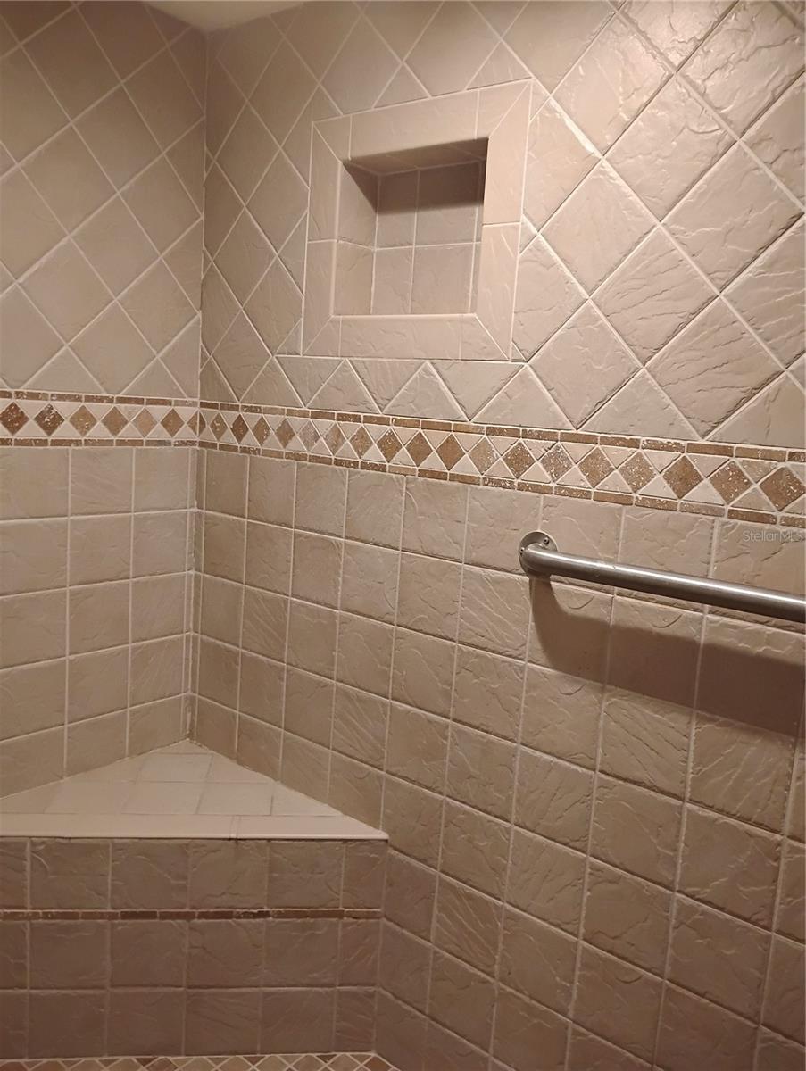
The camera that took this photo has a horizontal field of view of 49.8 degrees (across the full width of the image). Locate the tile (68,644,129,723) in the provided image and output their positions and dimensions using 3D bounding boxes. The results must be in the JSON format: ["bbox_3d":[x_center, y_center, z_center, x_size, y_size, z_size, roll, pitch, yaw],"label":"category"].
[{"bbox_3d":[-0.700,0.339,1.987,0.012,0.151,0.151,11,11,39],"label":"tile"}]

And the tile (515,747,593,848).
[{"bbox_3d":[0.273,0.475,1.564,0.150,0.150,0.010,10,10,39],"label":"tile"}]

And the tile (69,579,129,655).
[{"bbox_3d":[-0.695,0.188,1.988,0.010,0.150,0.150,11,11,39],"label":"tile"}]

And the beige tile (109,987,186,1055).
[{"bbox_3d":[-0.541,1.026,1.830,0.150,0.147,0.010,3,8,-7],"label":"beige tile"}]

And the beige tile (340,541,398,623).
[{"bbox_3d":[-0.067,0.098,1.813,0.150,0.150,0.010,10,10,39],"label":"beige tile"}]

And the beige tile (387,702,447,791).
[{"bbox_3d":[0.032,0.427,1.744,0.151,0.151,0.012,10,11,39],"label":"beige tile"}]

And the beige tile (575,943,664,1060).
[{"bbox_3d":[0.374,0.809,1.510,0.150,0.150,0.010,10,10,39],"label":"beige tile"}]

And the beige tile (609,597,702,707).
[{"bbox_3d":[0.411,0.185,1.408,0.151,0.151,0.012,10,11,39],"label":"beige tile"}]

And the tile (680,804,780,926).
[{"bbox_3d":[0.514,0.520,1.369,0.150,0.150,0.010,10,10,39],"label":"tile"}]

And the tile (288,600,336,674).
[{"bbox_3d":[-0.201,0.231,1.929,0.150,0.150,0.010,11,11,39],"label":"tile"}]

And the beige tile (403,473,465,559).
[{"bbox_3d":[0.064,-0.035,1.677,0.151,0.151,0.012,10,11,39],"label":"beige tile"}]

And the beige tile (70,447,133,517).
[{"bbox_3d":[-0.674,-0.120,1.939,0.010,0.150,0.150,10,10,39],"label":"beige tile"}]

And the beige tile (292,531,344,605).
[{"bbox_3d":[-0.185,0.075,1.894,0.151,0.151,0.012,10,11,39],"label":"beige tile"}]

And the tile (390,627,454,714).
[{"bbox_3d":[0.041,0.276,1.733,0.150,0.150,0.010,11,11,39],"label":"tile"}]

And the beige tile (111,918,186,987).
[{"bbox_3d":[-0.530,0.873,1.808,0.150,0.150,0.010,3,8,-7],"label":"beige tile"}]

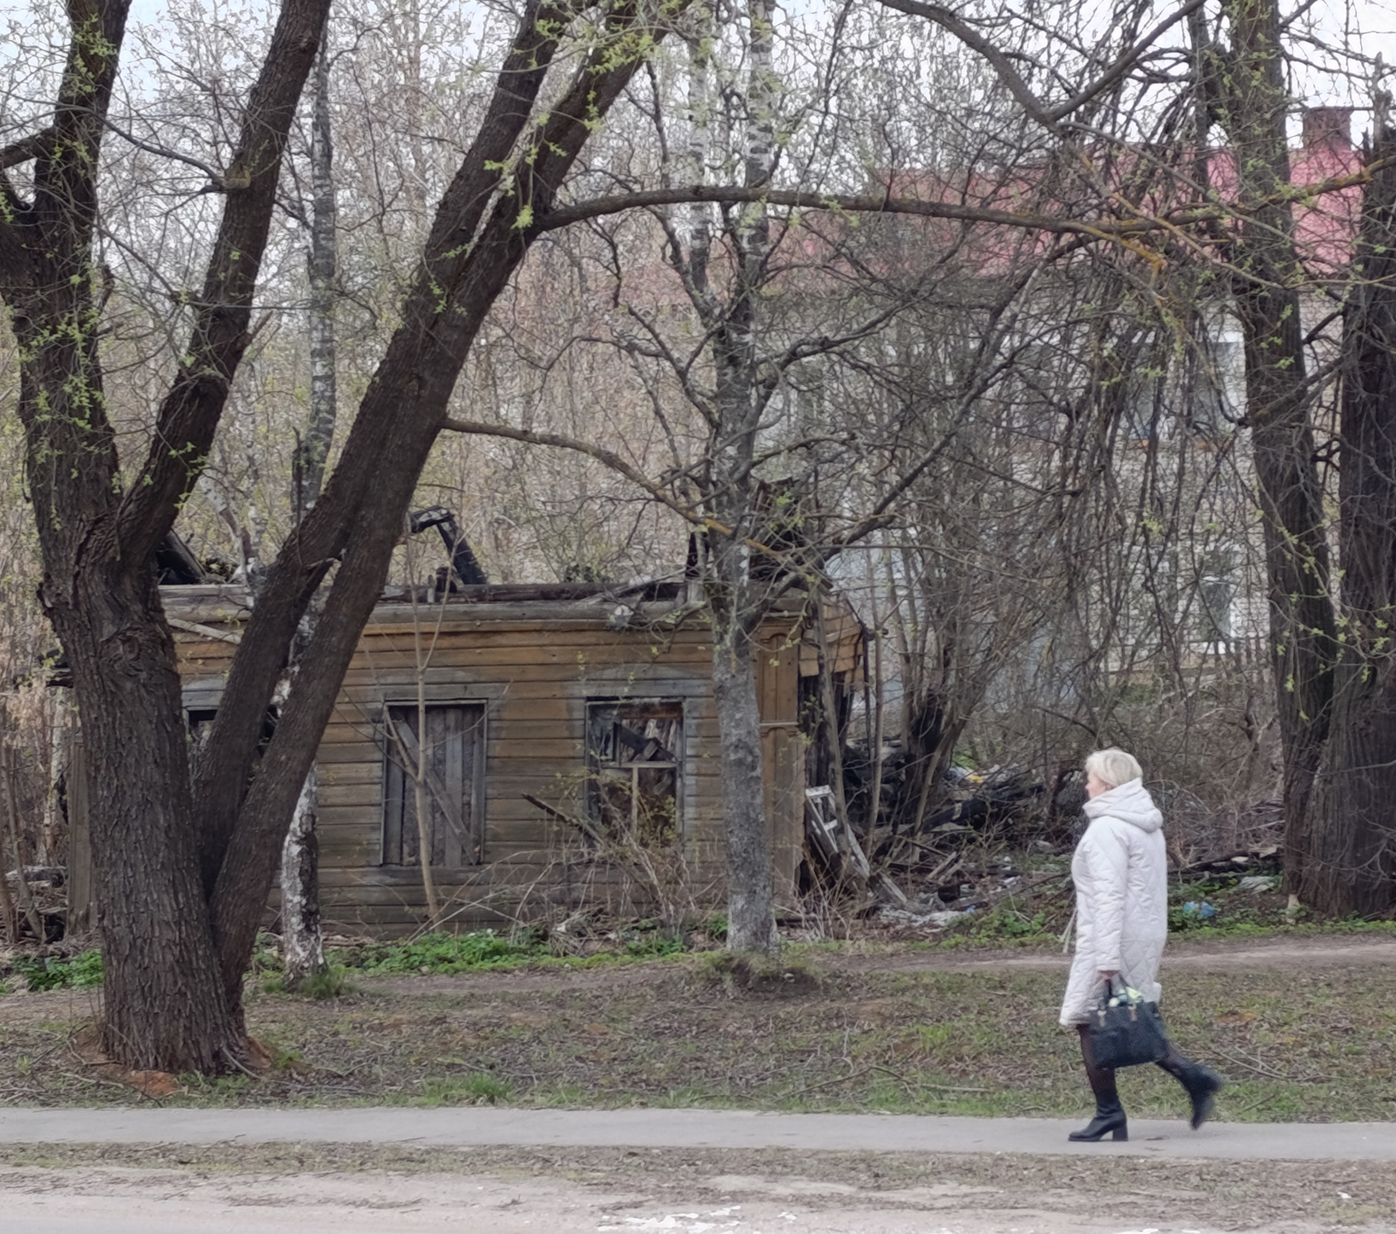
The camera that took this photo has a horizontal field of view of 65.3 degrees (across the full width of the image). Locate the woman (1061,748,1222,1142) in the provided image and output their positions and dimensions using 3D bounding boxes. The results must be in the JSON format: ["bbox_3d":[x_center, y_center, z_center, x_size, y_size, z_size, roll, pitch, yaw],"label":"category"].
[{"bbox_3d":[1.920,1.407,4.720,0.680,1.660,0.520,-1,-4,11],"label":"woman"}]

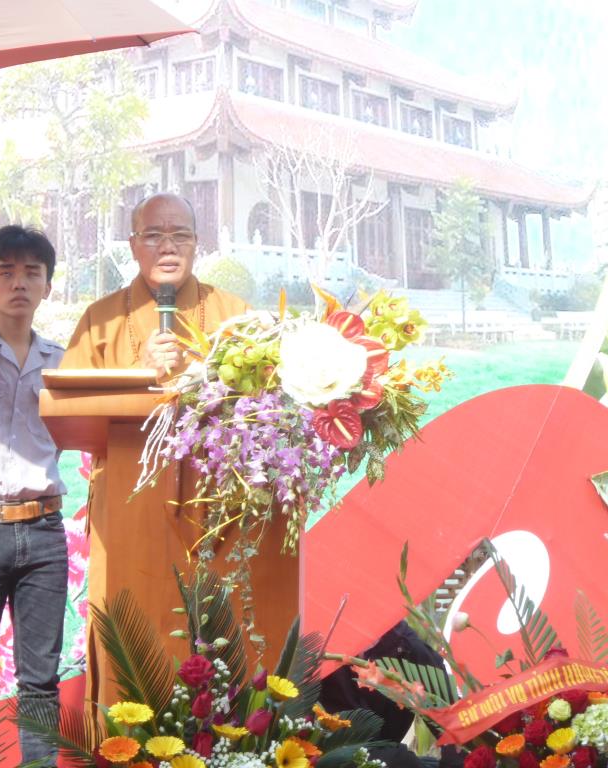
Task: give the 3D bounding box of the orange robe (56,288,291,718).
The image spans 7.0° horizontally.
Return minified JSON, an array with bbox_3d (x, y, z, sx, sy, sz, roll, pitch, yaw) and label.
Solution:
[{"bbox_3d":[-0.345,0.420,12.600,0.560,1.360,0.400,0,0,-5],"label":"orange robe"}]

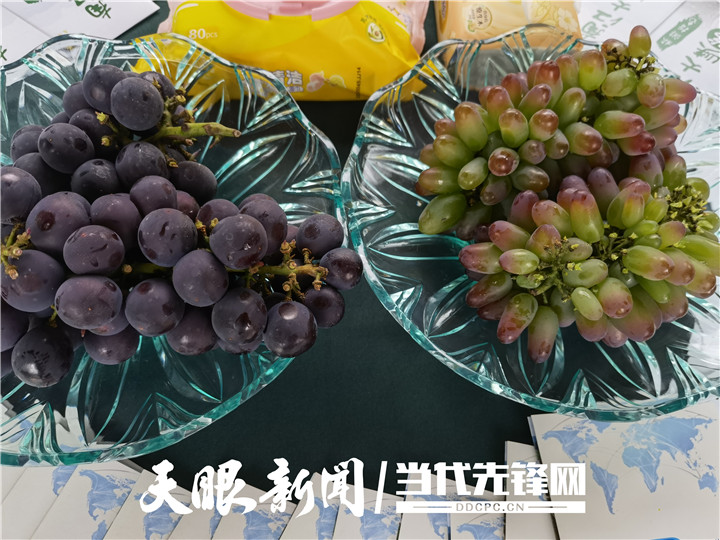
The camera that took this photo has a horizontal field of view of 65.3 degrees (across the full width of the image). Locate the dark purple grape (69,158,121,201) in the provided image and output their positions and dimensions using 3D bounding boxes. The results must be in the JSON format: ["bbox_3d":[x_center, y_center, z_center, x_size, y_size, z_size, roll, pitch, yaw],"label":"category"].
[{"bbox_3d":[-0.141,-0.047,0.299,0.025,0.025,0.025,0,65,-4],"label":"dark purple grape"}]

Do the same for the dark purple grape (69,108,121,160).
[{"bbox_3d":[-0.170,-0.087,0.359,0.030,0.030,0.030,9,65,0],"label":"dark purple grape"}]

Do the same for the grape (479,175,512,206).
[{"bbox_3d":[0.083,-0.049,0.338,0.016,0.016,0.026,43,55,0],"label":"grape"}]

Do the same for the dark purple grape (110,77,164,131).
[{"bbox_3d":[-0.123,-0.092,0.311,0.028,0.029,0.028,1,63,-3],"label":"dark purple grape"}]

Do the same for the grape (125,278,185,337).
[{"bbox_3d":[-0.101,0.018,0.277,0.029,0.029,0.029,0,65,-3],"label":"grape"}]

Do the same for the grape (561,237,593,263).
[{"bbox_3d":[0.130,-0.012,0.337,0.021,0.014,0.014,3,90,17],"label":"grape"}]

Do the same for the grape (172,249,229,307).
[{"bbox_3d":[-0.081,0.004,0.286,0.028,0.029,0.028,1,63,-2],"label":"grape"}]

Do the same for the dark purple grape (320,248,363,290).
[{"bbox_3d":[-0.010,0.000,0.303,0.024,0.023,0.023,0,65,-3],"label":"dark purple grape"}]

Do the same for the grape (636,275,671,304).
[{"bbox_3d":[0.163,0.009,0.313,0.013,0.013,0.025,-42,72,0],"label":"grape"}]

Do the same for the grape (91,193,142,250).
[{"bbox_3d":[-0.144,-0.029,0.332,0.030,0.030,0.031,9,65,0],"label":"grape"}]

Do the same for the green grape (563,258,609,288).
[{"bbox_3d":[0.120,0.002,0.298,0.025,0.014,0.014,-19,90,26],"label":"green grape"}]

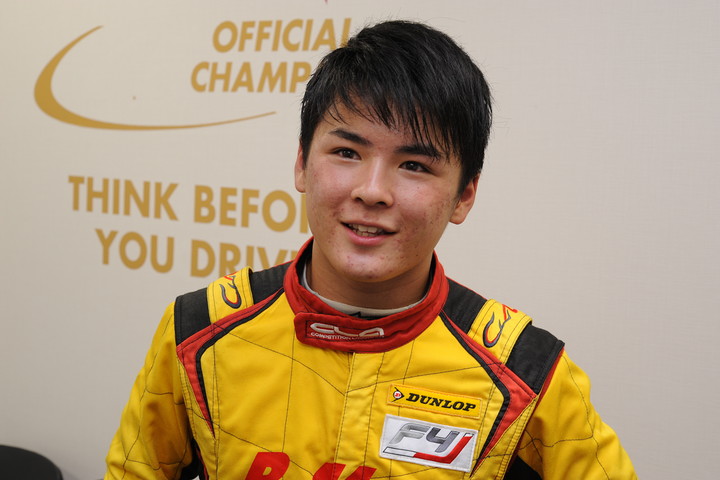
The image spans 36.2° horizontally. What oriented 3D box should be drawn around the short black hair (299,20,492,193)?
[{"bbox_3d":[0.036,-0.130,1.120,0.189,0.188,0.212,10,2,8],"label":"short black hair"}]

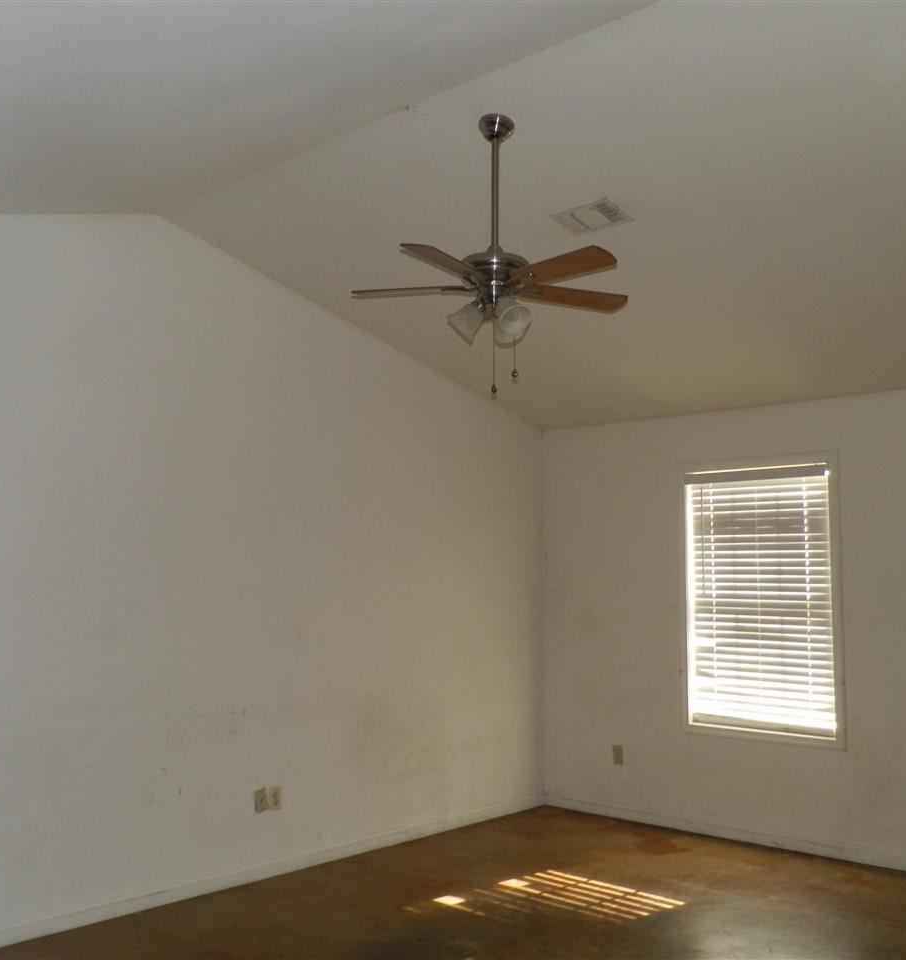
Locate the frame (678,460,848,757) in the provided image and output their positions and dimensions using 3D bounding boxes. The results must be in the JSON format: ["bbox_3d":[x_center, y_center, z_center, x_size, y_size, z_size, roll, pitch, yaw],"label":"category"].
[{"bbox_3d":[1.737,0.666,5.857,0.969,1.579,0.090,-5,-7,42],"label":"frame"}]

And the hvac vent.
[{"bbox_3d":[0.577,-1.088,4.326,0.298,0.030,0.195,-5,-22,42],"label":"hvac vent"}]

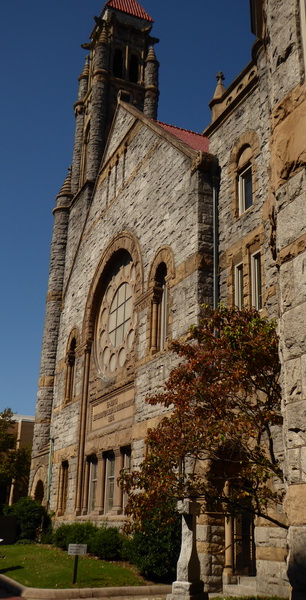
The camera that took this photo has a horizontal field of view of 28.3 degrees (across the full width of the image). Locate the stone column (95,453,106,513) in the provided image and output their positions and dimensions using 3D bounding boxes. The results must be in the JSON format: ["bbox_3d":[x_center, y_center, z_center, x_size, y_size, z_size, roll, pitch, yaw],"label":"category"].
[{"bbox_3d":[-2.052,7.295,24.184,0.360,2.380,0.360,10,-21,-21],"label":"stone column"}]

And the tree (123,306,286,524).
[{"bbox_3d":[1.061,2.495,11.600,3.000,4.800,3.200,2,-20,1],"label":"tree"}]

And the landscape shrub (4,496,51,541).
[{"bbox_3d":[-6.109,10.576,29.300,2.000,1.950,2.000,10,-21,-21],"label":"landscape shrub"}]

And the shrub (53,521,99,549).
[{"bbox_3d":[-3.040,9.238,23.800,1.450,1.100,1.900,10,-21,-21],"label":"shrub"}]

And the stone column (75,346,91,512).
[{"bbox_3d":[-3.090,5.622,27.548,0.320,7.750,0.320,10,-21,-21],"label":"stone column"}]

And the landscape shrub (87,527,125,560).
[{"bbox_3d":[-1.571,8.228,20.500,1.150,1.100,1.300,10,-21,-21],"label":"landscape shrub"}]

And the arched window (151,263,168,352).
[{"bbox_3d":[0.285,0.246,21.565,0.380,3.300,1.400,10,-21,-21],"label":"arched window"}]

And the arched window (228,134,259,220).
[{"bbox_3d":[2.801,-3.903,18.623,0.380,2.600,1.550,10,-21,-21],"label":"arched window"}]

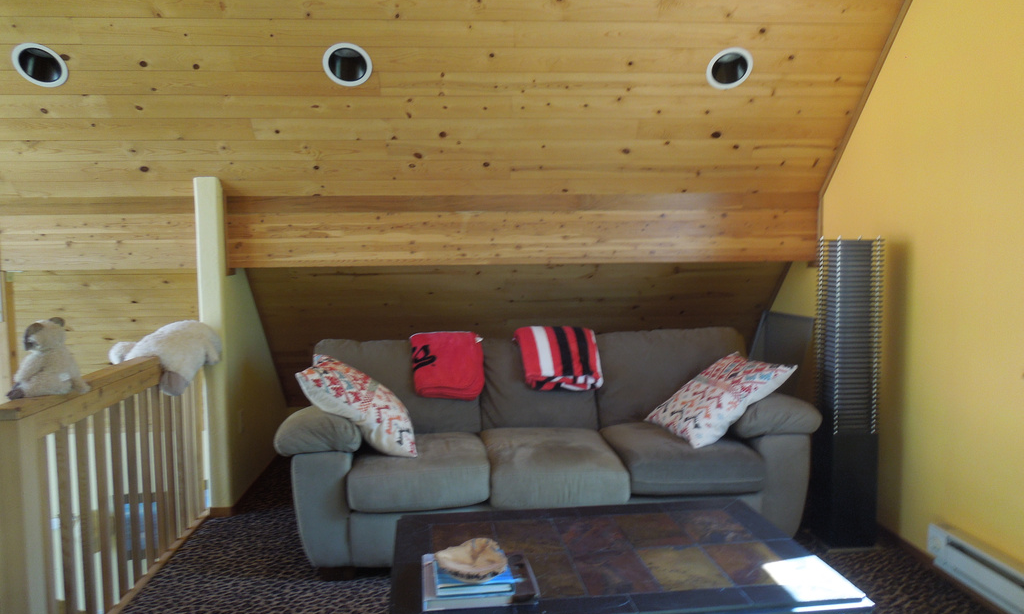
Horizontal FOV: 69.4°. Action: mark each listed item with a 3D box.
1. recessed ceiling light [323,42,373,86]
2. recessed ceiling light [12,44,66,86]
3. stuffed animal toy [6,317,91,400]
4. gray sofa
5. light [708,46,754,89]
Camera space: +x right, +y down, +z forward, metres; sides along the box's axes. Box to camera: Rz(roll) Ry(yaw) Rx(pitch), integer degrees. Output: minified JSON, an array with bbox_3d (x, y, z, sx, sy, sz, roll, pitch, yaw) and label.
[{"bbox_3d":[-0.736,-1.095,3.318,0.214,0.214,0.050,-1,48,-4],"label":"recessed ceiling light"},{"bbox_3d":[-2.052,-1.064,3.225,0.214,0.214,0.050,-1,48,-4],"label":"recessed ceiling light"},{"bbox_3d":[-1.666,0.177,2.664,0.281,0.280,0.192,-3,5,-26],"label":"stuffed animal toy"},{"bbox_3d":[0.156,0.627,3.593,2.343,0.939,0.932,-1,4,-7],"label":"gray sofa"},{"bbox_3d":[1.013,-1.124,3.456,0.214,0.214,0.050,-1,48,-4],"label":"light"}]

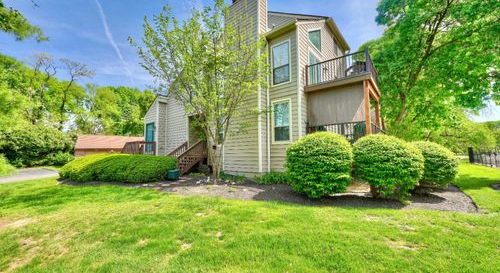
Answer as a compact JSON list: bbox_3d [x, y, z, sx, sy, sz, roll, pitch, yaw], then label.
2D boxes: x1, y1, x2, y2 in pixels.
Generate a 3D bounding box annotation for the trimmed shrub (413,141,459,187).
[{"bbox_3d":[6.501,0.945,7.092,1.527,1.586,1.527,0,-5,0],"label":"trimmed shrub"}]

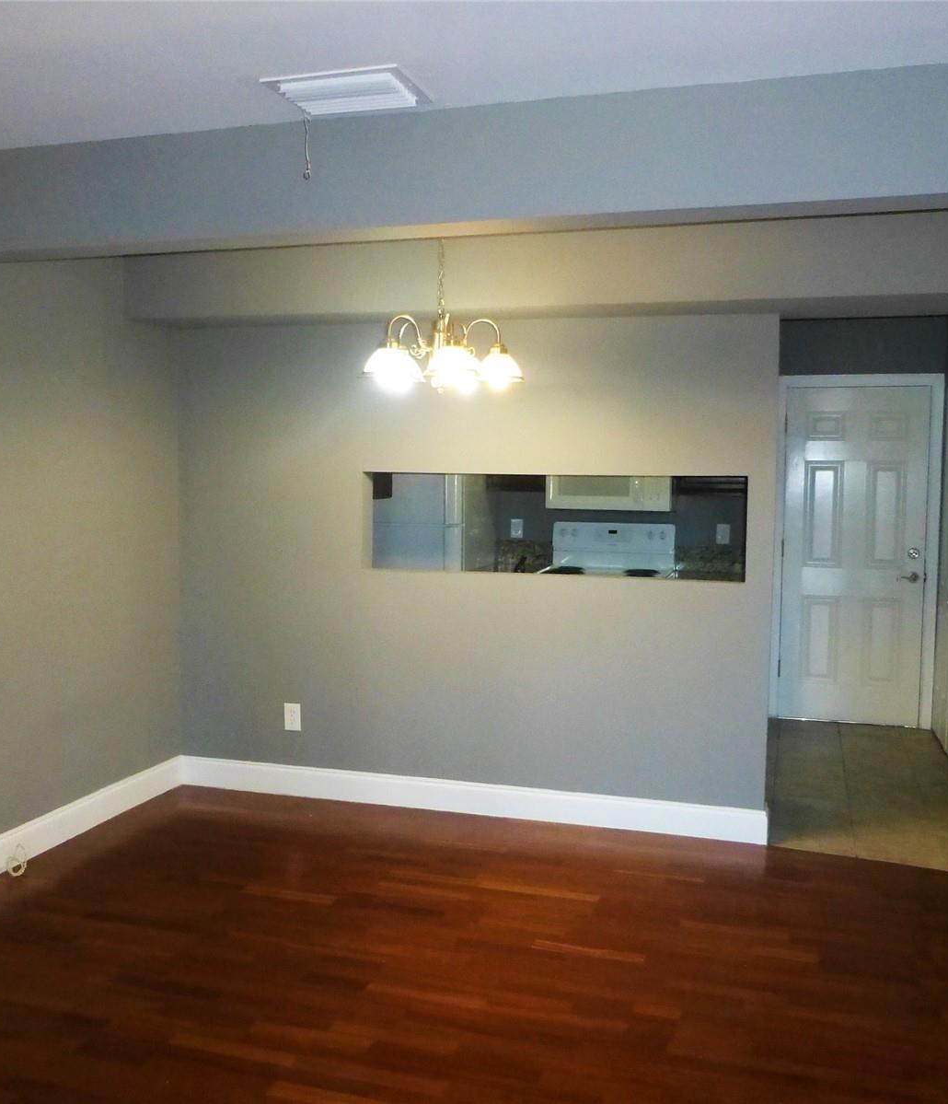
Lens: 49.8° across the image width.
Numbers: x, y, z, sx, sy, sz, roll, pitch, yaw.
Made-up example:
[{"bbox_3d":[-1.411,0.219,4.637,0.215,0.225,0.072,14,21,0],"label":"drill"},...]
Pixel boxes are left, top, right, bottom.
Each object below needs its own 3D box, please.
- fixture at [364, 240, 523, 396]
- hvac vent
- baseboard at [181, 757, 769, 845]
[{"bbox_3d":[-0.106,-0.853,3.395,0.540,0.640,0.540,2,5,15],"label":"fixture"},{"bbox_3d":[-0.309,-1.126,2.530,0.355,0.030,0.260,2,5,15],"label":"hvac vent"},{"bbox_3d":[-0.100,1.081,4.504,2.679,0.141,0.018,2,5,15],"label":"baseboard"}]

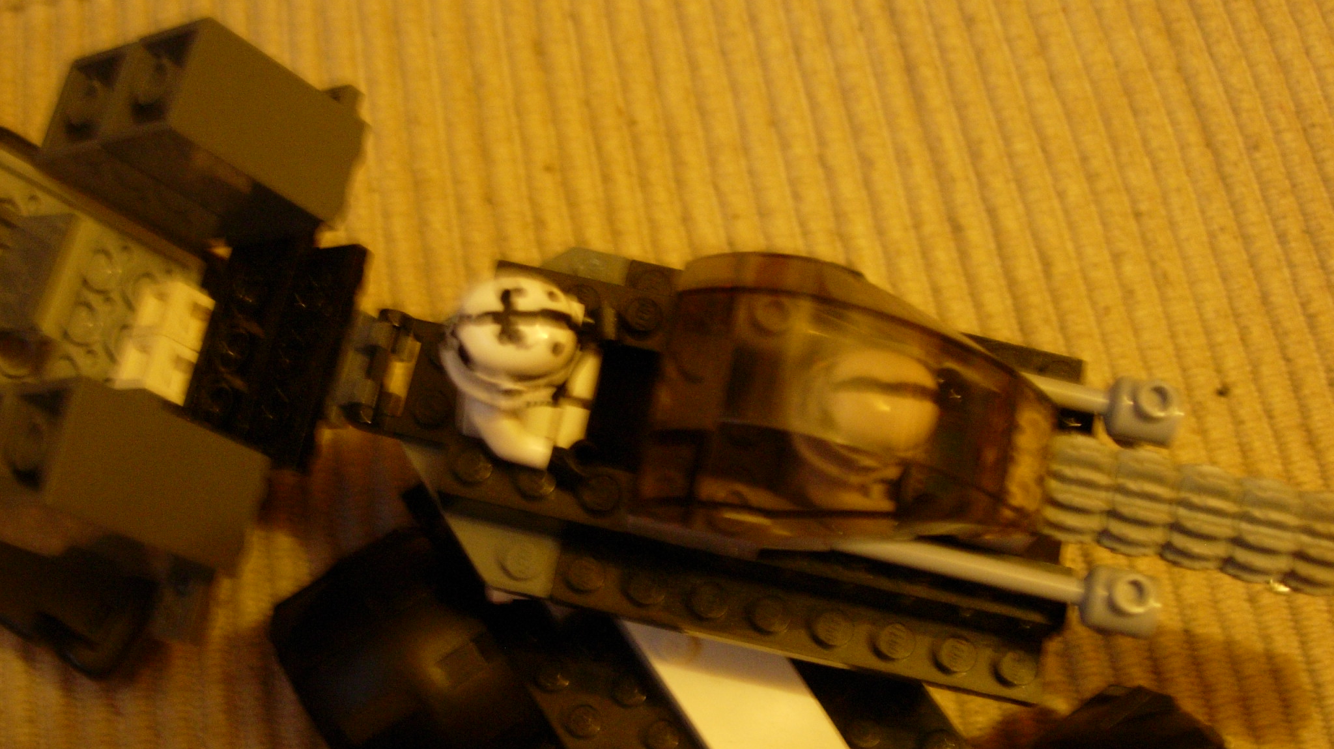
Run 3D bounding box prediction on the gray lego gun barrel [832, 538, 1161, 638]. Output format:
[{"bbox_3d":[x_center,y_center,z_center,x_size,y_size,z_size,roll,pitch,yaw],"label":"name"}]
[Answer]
[{"bbox_3d":[0.037,0.023,0.188,0.042,0.009,0.007,12,69,-1],"label":"gray lego gun barrel"}]

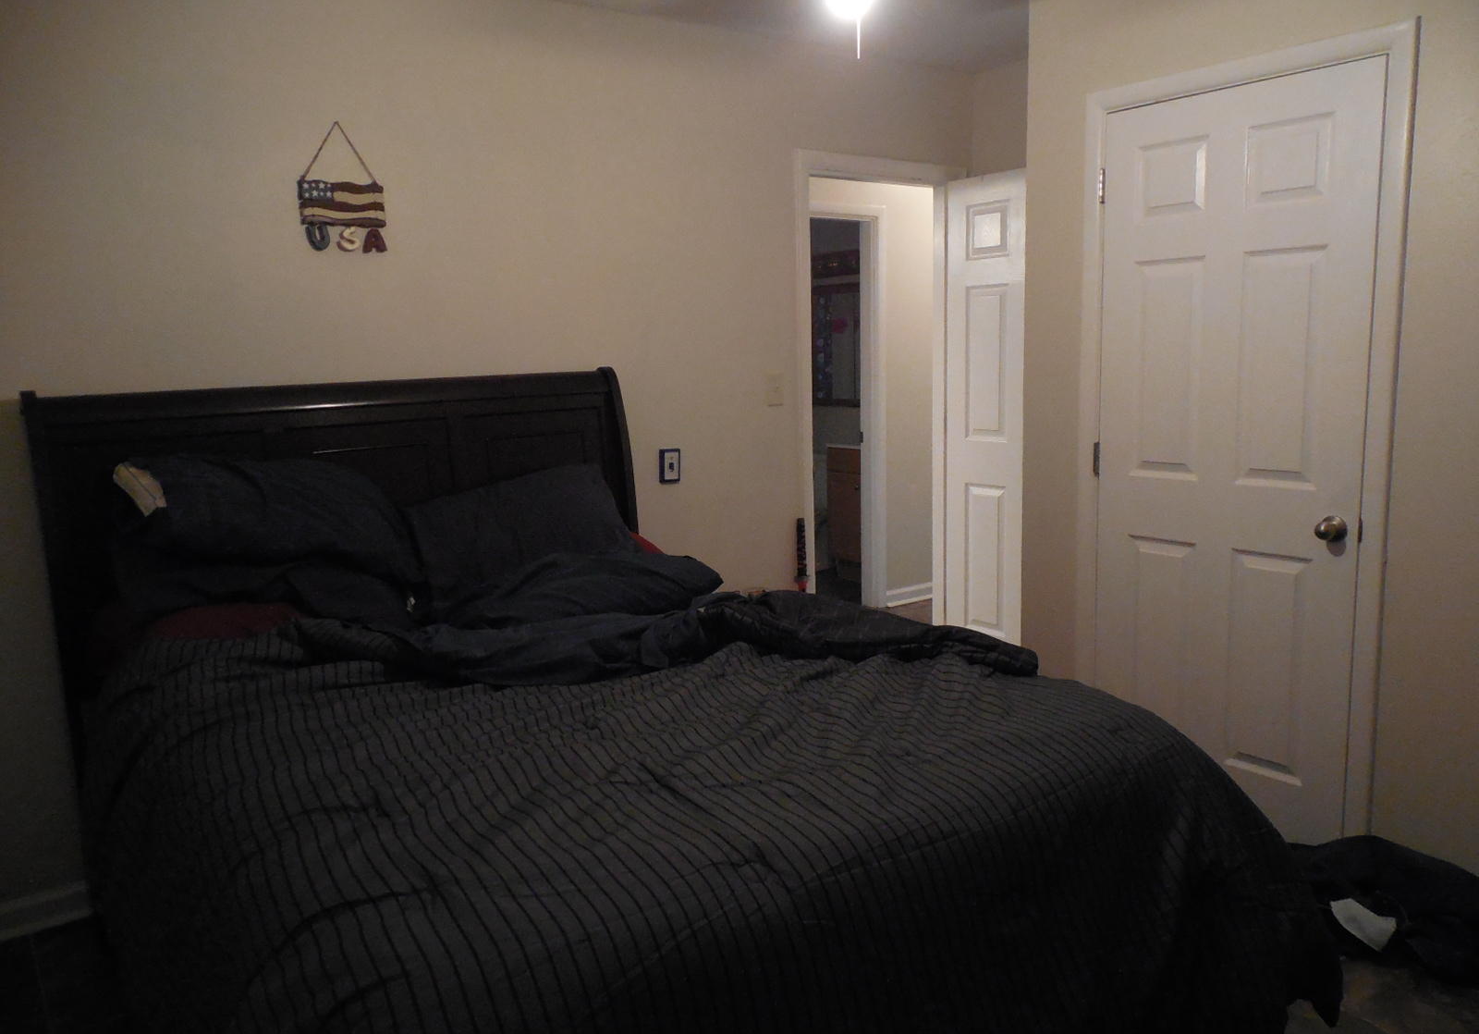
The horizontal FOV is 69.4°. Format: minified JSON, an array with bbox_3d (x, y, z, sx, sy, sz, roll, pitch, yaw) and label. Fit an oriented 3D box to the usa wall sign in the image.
[{"bbox_3d":[-1.097,-0.903,2.938,0.230,0.350,0.020,-9,11,-36],"label":"usa wall sign"}]

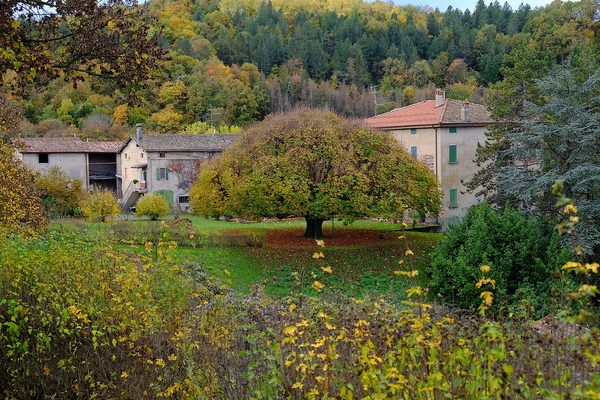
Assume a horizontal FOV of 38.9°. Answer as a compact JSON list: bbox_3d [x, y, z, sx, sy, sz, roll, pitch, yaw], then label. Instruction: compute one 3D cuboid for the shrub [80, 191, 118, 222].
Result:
[{"bbox_3d":[-18.401,0.597,78.000,3.500,2.900,3.300,-1,3,0],"label":"shrub"}]

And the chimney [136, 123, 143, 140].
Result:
[{"bbox_3d":[-17.541,-7.496,93.000,0.580,1.950,0.580,1,3,35],"label":"chimney"}]

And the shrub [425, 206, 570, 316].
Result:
[{"bbox_3d":[7.042,2.100,30.000,5.000,4.000,4.700,-1,3,0],"label":"shrub"}]

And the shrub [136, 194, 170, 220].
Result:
[{"bbox_3d":[-13.704,0.702,79.500,3.150,2.450,3.100,-1,3,0],"label":"shrub"}]

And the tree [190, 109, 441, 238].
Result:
[{"bbox_3d":[1.024,-1.843,58.000,17.000,8.800,16.600,-1,3,0],"label":"tree"}]

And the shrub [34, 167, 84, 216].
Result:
[{"bbox_3d":[-23.487,-0.732,83.000,4.800,5.000,4.500,-1,3,0],"label":"shrub"}]

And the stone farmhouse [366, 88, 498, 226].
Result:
[{"bbox_3d":[12.584,-3.792,73.455,12.800,11.300,12.800,-3,3,-33],"label":"stone farmhouse"}]

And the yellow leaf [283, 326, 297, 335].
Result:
[{"bbox_3d":[-0.080,0.998,6.500,0.105,0.055,0.080,-1,3,0],"label":"yellow leaf"}]

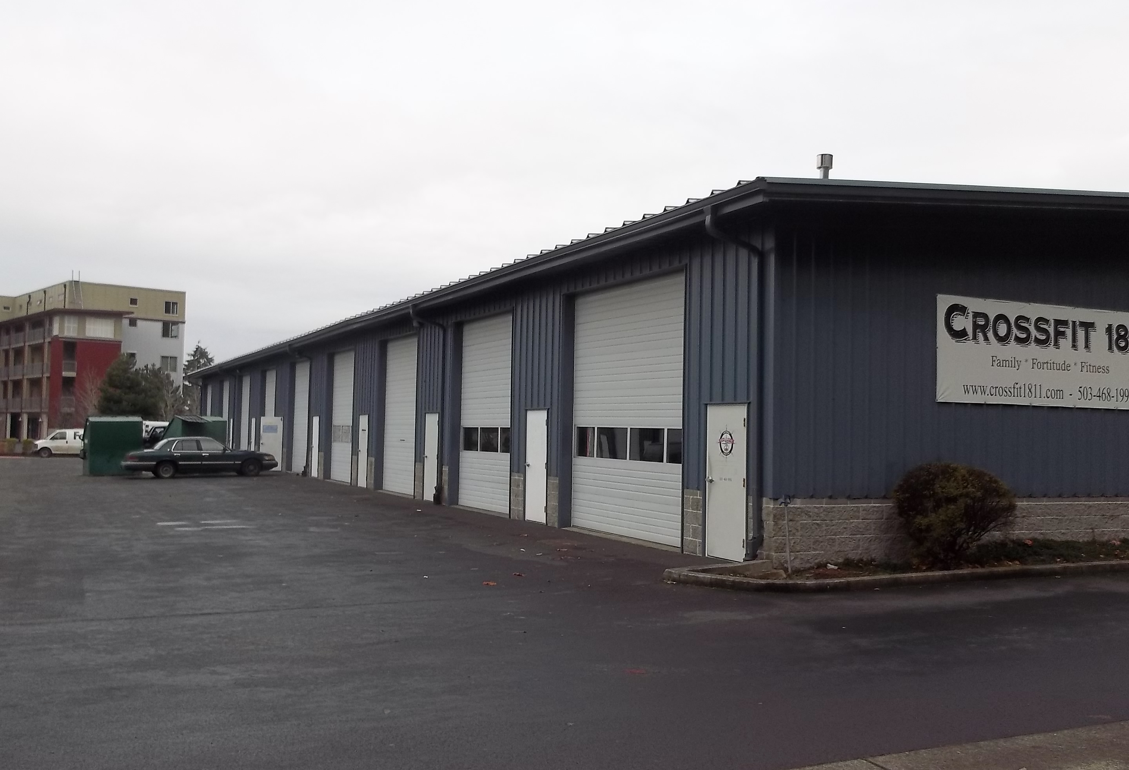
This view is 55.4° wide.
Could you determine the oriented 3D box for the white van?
[{"bbox_3d":[-35.758,4.270,78.650,5.690,2.080,2.010,2,-3,-25],"label":"white van"}]

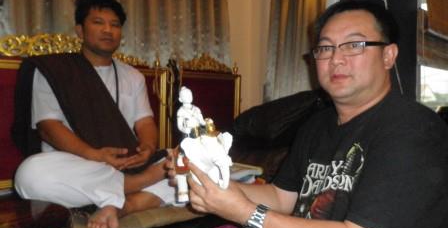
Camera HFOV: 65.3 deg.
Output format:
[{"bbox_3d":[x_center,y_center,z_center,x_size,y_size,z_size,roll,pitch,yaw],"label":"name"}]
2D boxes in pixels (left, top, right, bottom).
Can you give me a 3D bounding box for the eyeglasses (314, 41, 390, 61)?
[{"bbox_3d":[0.308,-0.150,0.848,0.140,0.043,0.141,-6,7,-41],"label":"eyeglasses"}]

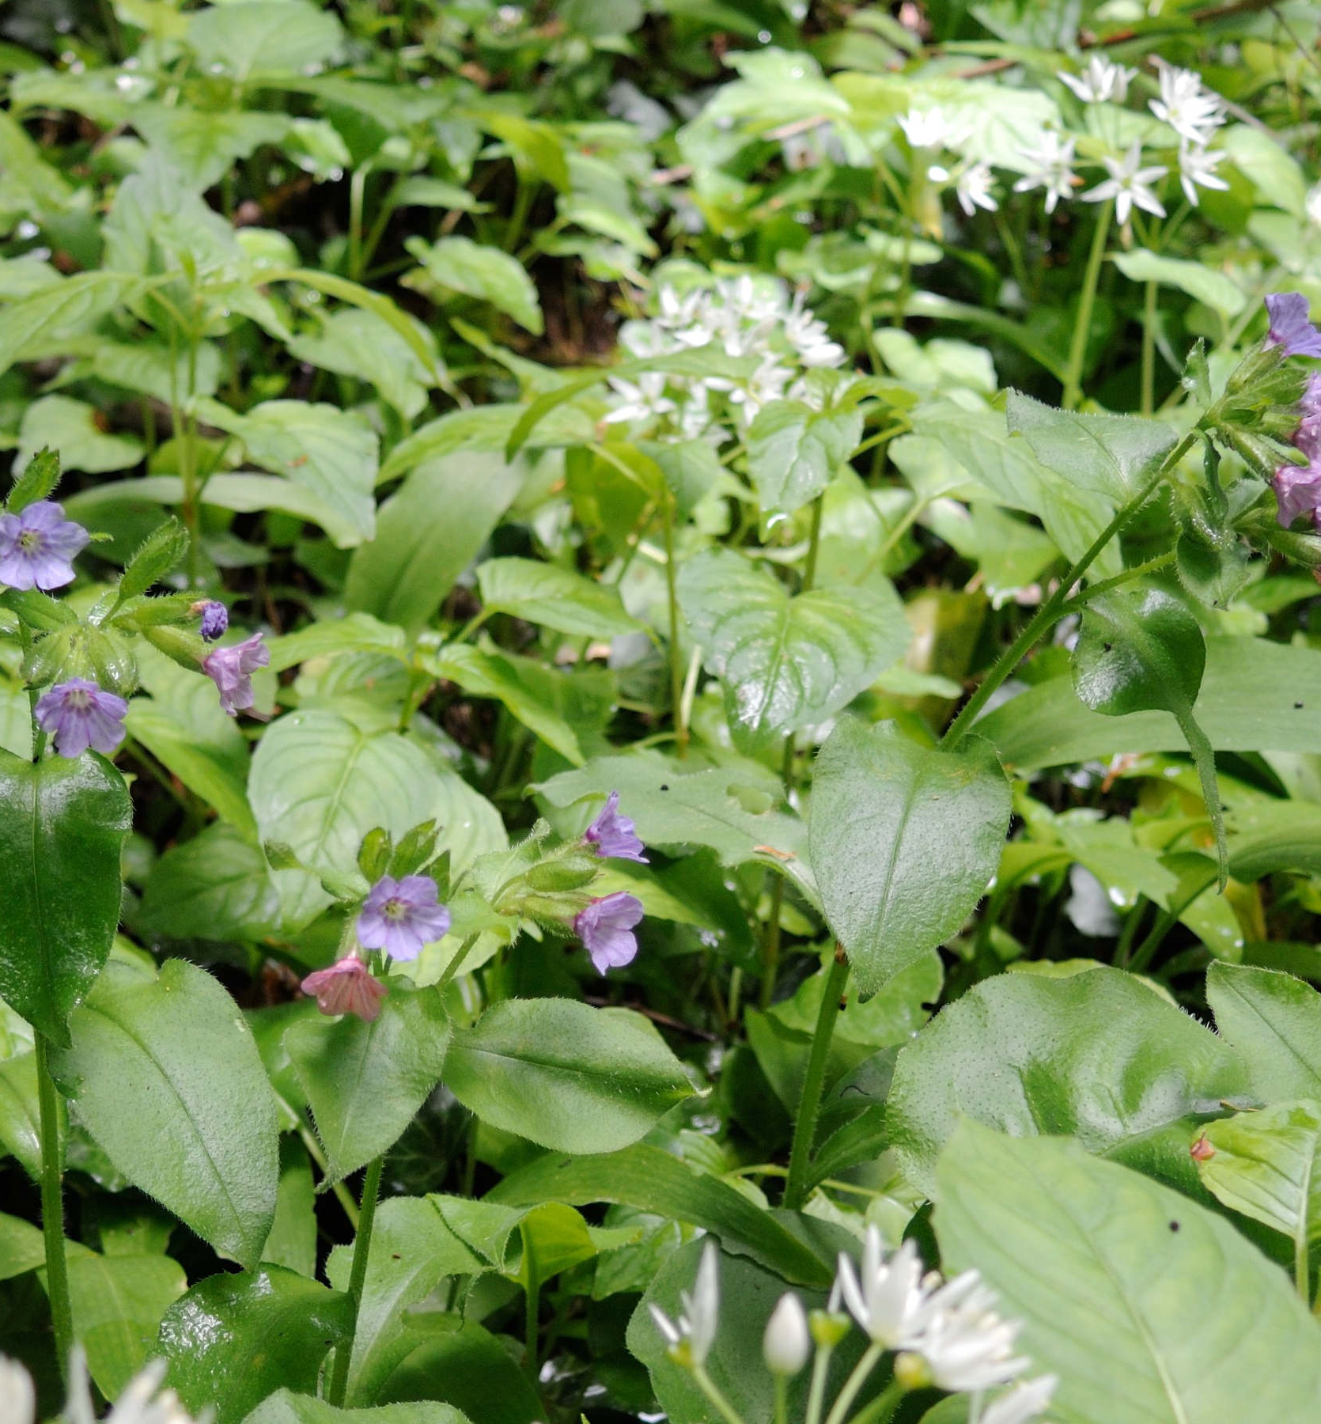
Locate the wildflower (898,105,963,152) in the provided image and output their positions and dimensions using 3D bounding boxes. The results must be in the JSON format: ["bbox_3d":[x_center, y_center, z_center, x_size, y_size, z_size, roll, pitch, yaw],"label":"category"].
[{"bbox_3d":[0.072,-0.156,0.410,0.017,0.011,0.015,4,35,5],"label":"wildflower"}]

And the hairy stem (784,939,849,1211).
[{"bbox_3d":[0.029,0.068,0.285,0.004,0.049,0.004,11,15,-3],"label":"hairy stem"}]

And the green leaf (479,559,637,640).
[{"bbox_3d":[-0.025,-0.028,0.380,0.042,0.010,0.027,17,32,17],"label":"green leaf"}]

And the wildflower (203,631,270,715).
[{"bbox_3d":[-0.078,-0.007,0.282,0.011,0.015,0.015,22,40,22],"label":"wildflower"}]

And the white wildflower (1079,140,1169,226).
[{"bbox_3d":[0.125,-0.142,0.413,0.023,0.022,0.009,3,9,6],"label":"white wildflower"}]

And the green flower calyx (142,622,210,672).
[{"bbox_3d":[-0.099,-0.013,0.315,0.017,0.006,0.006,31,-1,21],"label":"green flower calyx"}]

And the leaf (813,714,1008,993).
[{"bbox_3d":[0.047,0.028,0.292,0.036,0.051,0.012,15,6,1],"label":"leaf"}]

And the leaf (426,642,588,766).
[{"bbox_3d":[-0.035,-0.003,0.368,0.049,0.013,0.026,34,42,15],"label":"leaf"}]

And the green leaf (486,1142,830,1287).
[{"bbox_3d":[0.000,0.095,0.290,0.064,0.017,0.020,16,45,6],"label":"green leaf"}]

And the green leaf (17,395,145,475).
[{"bbox_3d":[-0.158,-0.076,0.420,0.034,0.009,0.023,18,44,12],"label":"green leaf"}]

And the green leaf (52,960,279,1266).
[{"bbox_3d":[-0.106,0.087,0.330,0.044,0.014,0.072,-26,70,-21],"label":"green leaf"}]

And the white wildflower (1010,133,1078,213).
[{"bbox_3d":[0.104,-0.146,0.415,0.019,0.021,0.012,2,31,3],"label":"white wildflower"}]

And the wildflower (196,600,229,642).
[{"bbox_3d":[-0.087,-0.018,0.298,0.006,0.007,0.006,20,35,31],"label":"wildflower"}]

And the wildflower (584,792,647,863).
[{"bbox_3d":[-0.009,0.023,0.303,0.013,0.015,0.015,-13,20,21],"label":"wildflower"}]

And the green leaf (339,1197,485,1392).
[{"bbox_3d":[-0.045,0.106,0.280,0.026,0.035,0.018,9,18,-9],"label":"green leaf"}]

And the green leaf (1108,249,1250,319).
[{"bbox_3d":[0.145,-0.120,0.430,0.038,0.013,0.024,8,24,-3],"label":"green leaf"}]

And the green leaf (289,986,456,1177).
[{"bbox_3d":[-0.059,0.069,0.292,0.030,0.009,0.040,20,63,7],"label":"green leaf"}]

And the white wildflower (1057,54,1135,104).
[{"bbox_3d":[0.124,-0.179,0.435,0.020,0.012,0.018,0,31,0],"label":"white wildflower"}]

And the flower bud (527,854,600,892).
[{"bbox_3d":[-0.017,0.029,0.272,0.013,0.006,0.006,-13,-4,16],"label":"flower bud"}]

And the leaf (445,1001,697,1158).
[{"bbox_3d":[-0.018,0.070,0.299,0.051,0.010,0.029,11,58,1],"label":"leaf"}]

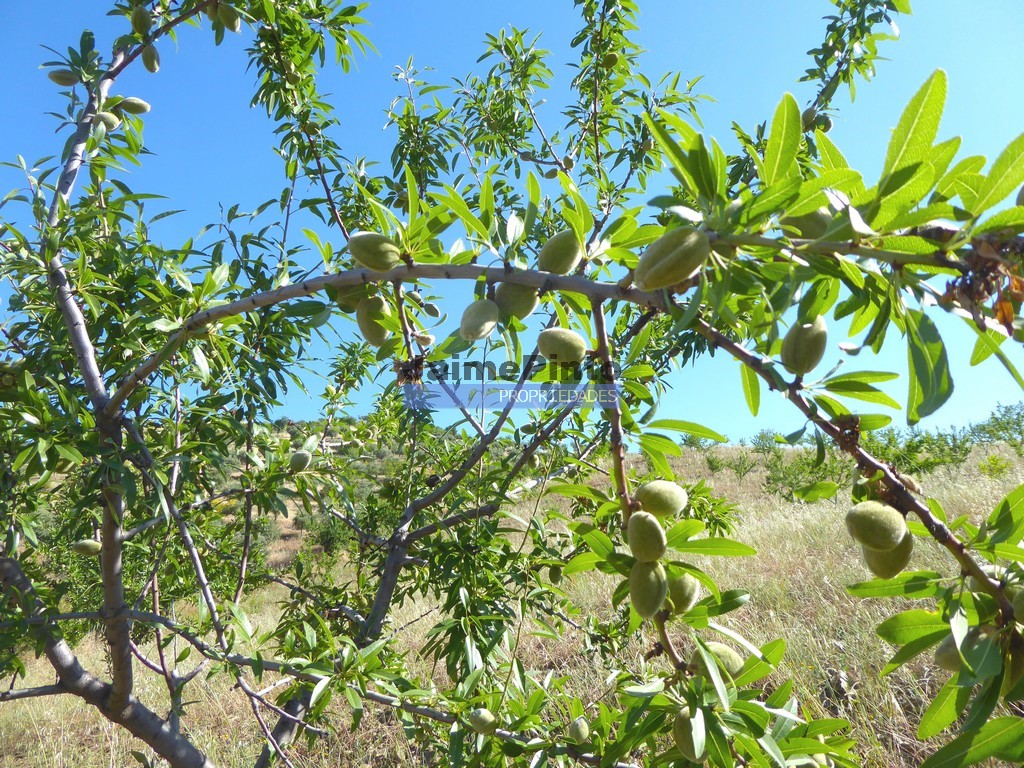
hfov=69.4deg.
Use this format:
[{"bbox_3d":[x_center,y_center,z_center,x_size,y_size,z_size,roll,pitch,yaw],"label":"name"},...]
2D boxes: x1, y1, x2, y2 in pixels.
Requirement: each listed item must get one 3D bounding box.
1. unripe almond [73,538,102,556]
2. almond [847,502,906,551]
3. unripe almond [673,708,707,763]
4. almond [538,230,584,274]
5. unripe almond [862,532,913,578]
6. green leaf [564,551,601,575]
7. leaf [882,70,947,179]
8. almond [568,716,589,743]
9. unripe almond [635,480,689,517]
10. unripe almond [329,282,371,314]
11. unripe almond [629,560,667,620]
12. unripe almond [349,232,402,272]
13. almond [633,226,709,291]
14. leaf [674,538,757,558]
[{"bbox_3d":[-0.586,0.226,1.020,0.041,0.024,0.024,9,-15,-28],"label":"unripe almond"},{"bbox_3d":[0.237,0.092,0.480,0.040,0.030,0.028,15,0,-6],"label":"almond"},{"bbox_3d":[0.128,0.254,0.535,0.025,0.038,0.026,-13,-9,-1],"label":"unripe almond"},{"bbox_3d":[0.037,-0.100,0.560,0.028,0.039,0.025,38,0,0],"label":"almond"},{"bbox_3d":[0.244,0.107,0.480,0.031,0.038,0.027,12,0,21],"label":"unripe almond"},{"bbox_3d":[0.055,0.133,0.550,0.042,0.018,0.006,-17,-48,1],"label":"green leaf"},{"bbox_3d":[0.182,-0.112,0.340,0.020,0.070,0.006,12,26,-9],"label":"leaf"},{"bbox_3d":[0.094,0.491,1.050,0.027,0.038,0.026,3,-6,0],"label":"almond"},{"bbox_3d":[0.108,0.082,0.530,0.037,0.026,0.023,2,-8,12],"label":"unripe almond"},{"bbox_3d":[-0.123,-0.068,0.570,0.038,0.027,0.026,31,0,-14],"label":"unripe almond"},{"bbox_3d":[0.101,0.153,0.550,0.028,0.042,0.027,-2,-16,10],"label":"unripe almond"},{"bbox_3d":[-0.103,-0.100,0.560,0.041,0.026,0.026,19,6,-13],"label":"unripe almond"},{"bbox_3d":[0.072,-0.057,0.335,0.040,0.022,0.026,-38,0,15],"label":"almond"},{"bbox_3d":[0.144,0.117,0.530,0.060,0.018,0.005,-1,-50,15],"label":"leaf"}]

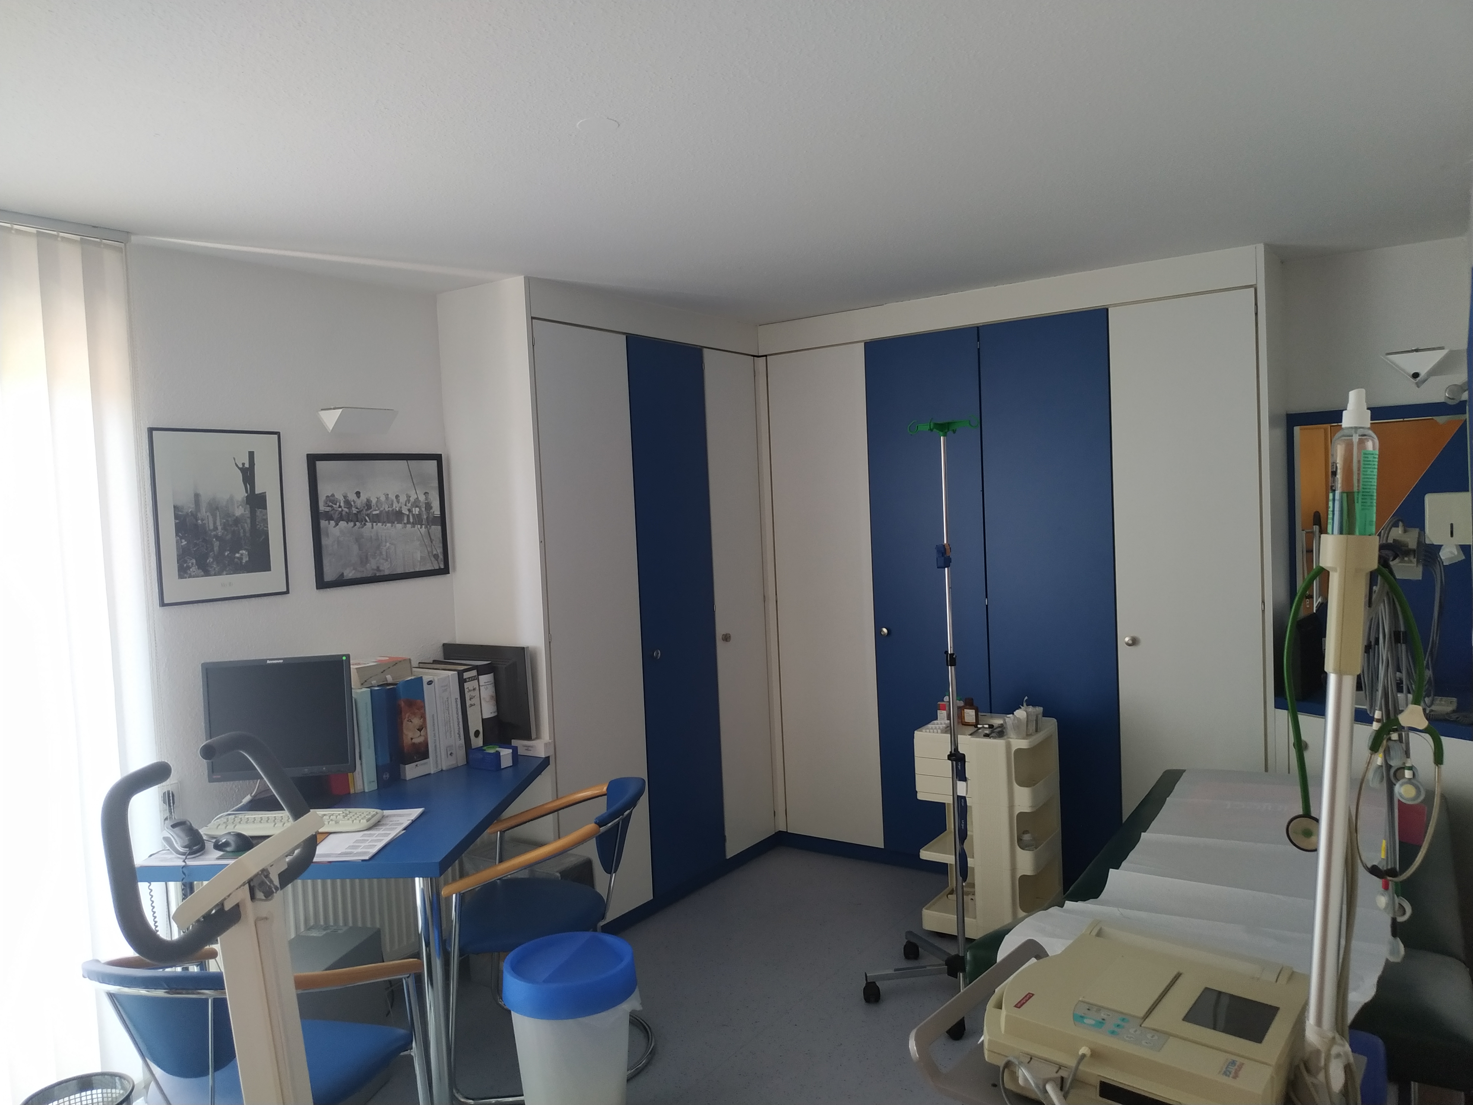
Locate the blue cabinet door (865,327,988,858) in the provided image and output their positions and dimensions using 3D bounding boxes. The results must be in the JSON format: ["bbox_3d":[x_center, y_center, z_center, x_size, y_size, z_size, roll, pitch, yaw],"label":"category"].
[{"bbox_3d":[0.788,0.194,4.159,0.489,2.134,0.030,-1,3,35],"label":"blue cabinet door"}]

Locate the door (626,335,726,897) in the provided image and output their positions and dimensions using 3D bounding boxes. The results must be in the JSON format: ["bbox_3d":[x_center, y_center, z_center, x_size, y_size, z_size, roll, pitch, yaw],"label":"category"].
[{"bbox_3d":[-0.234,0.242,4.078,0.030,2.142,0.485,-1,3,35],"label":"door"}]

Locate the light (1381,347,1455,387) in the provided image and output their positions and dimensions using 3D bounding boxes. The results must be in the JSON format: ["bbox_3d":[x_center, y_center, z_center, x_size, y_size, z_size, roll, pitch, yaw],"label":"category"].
[{"bbox_3d":[1.667,-0.446,2.492,0.149,0.076,0.211,-1,4,34],"label":"light"}]

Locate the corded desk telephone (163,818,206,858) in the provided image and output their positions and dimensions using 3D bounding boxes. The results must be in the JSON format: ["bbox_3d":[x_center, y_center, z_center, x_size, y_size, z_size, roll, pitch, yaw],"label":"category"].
[{"bbox_3d":[-1.500,0.764,2.767,0.076,0.066,0.180,-5,3,-38],"label":"corded desk telephone"}]

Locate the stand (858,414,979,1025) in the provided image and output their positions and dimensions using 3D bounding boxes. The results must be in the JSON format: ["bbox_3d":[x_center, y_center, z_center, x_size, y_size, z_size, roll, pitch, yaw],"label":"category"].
[{"bbox_3d":[0.681,0.500,3.248,0.580,1.852,0.580,-3,3,-8],"label":"stand"}]

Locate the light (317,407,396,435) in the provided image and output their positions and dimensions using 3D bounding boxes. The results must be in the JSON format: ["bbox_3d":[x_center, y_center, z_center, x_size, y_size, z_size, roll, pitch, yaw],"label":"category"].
[{"bbox_3d":[-1.225,-0.423,3.315,0.140,0.080,0.205,-1,3,35],"label":"light"}]

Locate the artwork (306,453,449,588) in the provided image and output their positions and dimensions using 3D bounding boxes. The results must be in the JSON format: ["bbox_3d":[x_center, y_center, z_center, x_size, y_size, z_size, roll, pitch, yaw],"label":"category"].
[{"bbox_3d":[-1.199,-0.116,3.452,0.022,0.428,0.530,-1,3,35],"label":"artwork"}]

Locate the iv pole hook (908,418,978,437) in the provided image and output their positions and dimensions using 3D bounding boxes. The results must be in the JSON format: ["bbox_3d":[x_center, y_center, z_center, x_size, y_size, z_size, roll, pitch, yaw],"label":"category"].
[{"bbox_3d":[0.649,-0.395,3.203,0.220,0.065,0.200,-3,3,-8],"label":"iv pole hook"}]

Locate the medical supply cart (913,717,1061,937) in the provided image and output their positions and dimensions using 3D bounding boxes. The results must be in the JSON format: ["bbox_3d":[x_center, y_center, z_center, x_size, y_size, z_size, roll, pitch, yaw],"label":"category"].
[{"bbox_3d":[0.916,0.980,3.647,0.430,0.735,0.420,-1,3,26],"label":"medical supply cart"}]

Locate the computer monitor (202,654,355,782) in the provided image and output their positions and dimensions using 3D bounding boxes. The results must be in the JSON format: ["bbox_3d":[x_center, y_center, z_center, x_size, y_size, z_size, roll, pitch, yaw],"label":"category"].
[{"bbox_3d":[-1.310,0.473,2.950,0.407,0.345,0.075,-3,1,-5],"label":"computer monitor"}]

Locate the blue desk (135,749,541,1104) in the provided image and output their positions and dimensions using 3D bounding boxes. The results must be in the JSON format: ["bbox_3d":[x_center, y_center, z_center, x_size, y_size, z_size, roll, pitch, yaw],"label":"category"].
[{"bbox_3d":[-1.092,1.129,3.159,0.883,0.761,1.183,-2,3,6],"label":"blue desk"}]

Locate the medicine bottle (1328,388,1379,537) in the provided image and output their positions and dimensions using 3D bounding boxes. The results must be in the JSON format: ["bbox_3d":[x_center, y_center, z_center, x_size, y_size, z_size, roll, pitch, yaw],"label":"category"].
[{"bbox_3d":[0.760,-0.097,1.255,0.050,0.207,0.050,3,3,33],"label":"medicine bottle"}]

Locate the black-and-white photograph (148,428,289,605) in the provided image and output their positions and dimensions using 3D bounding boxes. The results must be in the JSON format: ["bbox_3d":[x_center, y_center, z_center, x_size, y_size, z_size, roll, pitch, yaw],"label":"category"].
[{"bbox_3d":[-1.494,-0.108,2.975,0.025,0.497,0.389,-1,4,34],"label":"black-and-white photograph"}]

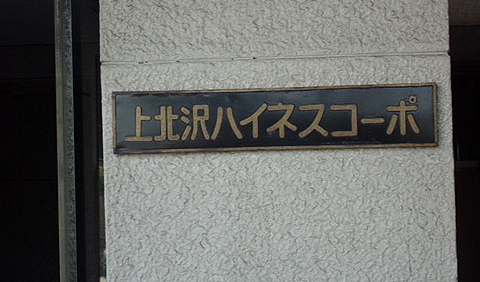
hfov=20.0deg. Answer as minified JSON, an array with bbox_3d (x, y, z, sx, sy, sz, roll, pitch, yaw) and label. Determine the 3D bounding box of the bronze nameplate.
[{"bbox_3d":[0.099,-0.061,3.785,0.900,0.173,0.025,-2,-2,4],"label":"bronze nameplate"}]

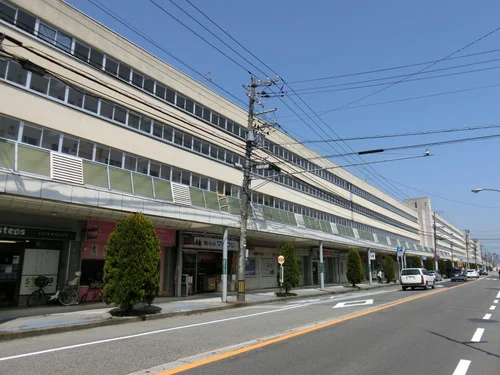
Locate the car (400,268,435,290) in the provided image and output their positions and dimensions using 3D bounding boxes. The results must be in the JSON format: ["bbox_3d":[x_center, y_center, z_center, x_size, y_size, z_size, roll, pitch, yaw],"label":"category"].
[{"bbox_3d":[13.033,7.007,27.649,1.680,1.520,4.200,-9,-15,34],"label":"car"}]

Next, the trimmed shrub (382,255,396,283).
[{"bbox_3d":[13.935,8.219,36.394,1.250,2.750,1.250,-9,-15,34],"label":"trimmed shrub"}]

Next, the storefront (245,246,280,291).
[{"bbox_3d":[0.729,6.041,27.259,1.200,3.120,5.000,-9,-16,34],"label":"storefront"}]

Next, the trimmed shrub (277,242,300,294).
[{"bbox_3d":[2.152,4.581,20.521,1.250,2.850,1.250,0,-13,0],"label":"trimmed shrub"}]

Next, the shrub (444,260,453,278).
[{"bbox_3d":[38.216,15.651,69.849,1.400,3.000,1.400,-9,-15,34],"label":"shrub"}]

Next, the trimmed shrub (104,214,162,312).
[{"bbox_3d":[-4.042,2.579,12.722,1.800,3.410,1.800,-9,-16,34],"label":"trimmed shrub"}]

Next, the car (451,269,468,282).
[{"bbox_3d":[26.765,11.159,46.137,1.660,1.570,4.100,-9,-15,34],"label":"car"}]

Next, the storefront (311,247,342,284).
[{"bbox_3d":[6.434,7.452,34.226,2.000,3.250,6.400,-9,-15,34],"label":"storefront"}]

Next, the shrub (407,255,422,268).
[{"bbox_3d":[20.468,10.154,45.410,1.450,2.950,1.450,-9,-15,34],"label":"shrub"}]

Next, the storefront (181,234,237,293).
[{"bbox_3d":[-2.556,4.867,22.686,1.200,3.440,5.300,-9,-16,34],"label":"storefront"}]

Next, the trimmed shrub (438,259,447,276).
[{"bbox_3d":[35.757,14.930,67.404,1.500,3.340,1.500,-9,-16,34],"label":"trimmed shrub"}]

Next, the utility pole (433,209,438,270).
[{"bbox_3d":[32.518,9.762,63.131,0.400,11.580,0.400,-9,-16,34],"label":"utility pole"}]

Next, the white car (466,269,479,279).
[{"bbox_3d":[40.130,15.393,64.750,1.740,1.490,4.400,-9,-16,34],"label":"white car"}]

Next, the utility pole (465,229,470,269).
[{"bbox_3d":[59.392,17.788,98.588,1.600,11.500,0.800,-9,-15,34],"label":"utility pole"}]

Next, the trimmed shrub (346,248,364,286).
[{"bbox_3d":[8.751,6.666,30.211,1.500,3.120,1.500,-9,-16,34],"label":"trimmed shrub"}]

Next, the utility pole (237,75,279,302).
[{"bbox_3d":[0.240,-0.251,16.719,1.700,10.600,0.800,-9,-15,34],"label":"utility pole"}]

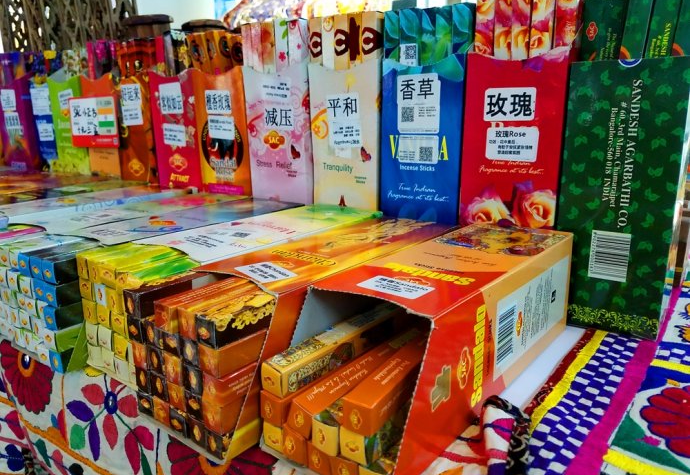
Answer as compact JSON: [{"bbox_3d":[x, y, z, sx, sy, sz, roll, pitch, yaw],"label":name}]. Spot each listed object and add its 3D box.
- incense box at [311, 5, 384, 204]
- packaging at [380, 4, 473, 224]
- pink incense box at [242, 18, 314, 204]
[{"bbox_3d":[0.022,-0.087,0.534,0.079,0.262,0.080,8,17,33],"label":"incense box"},{"bbox_3d":[0.089,-0.078,0.495,0.078,0.261,0.080,8,17,33],"label":"packaging"},{"bbox_3d":[-0.047,-0.096,0.574,0.082,0.263,0.080,7,16,30],"label":"pink incense box"}]

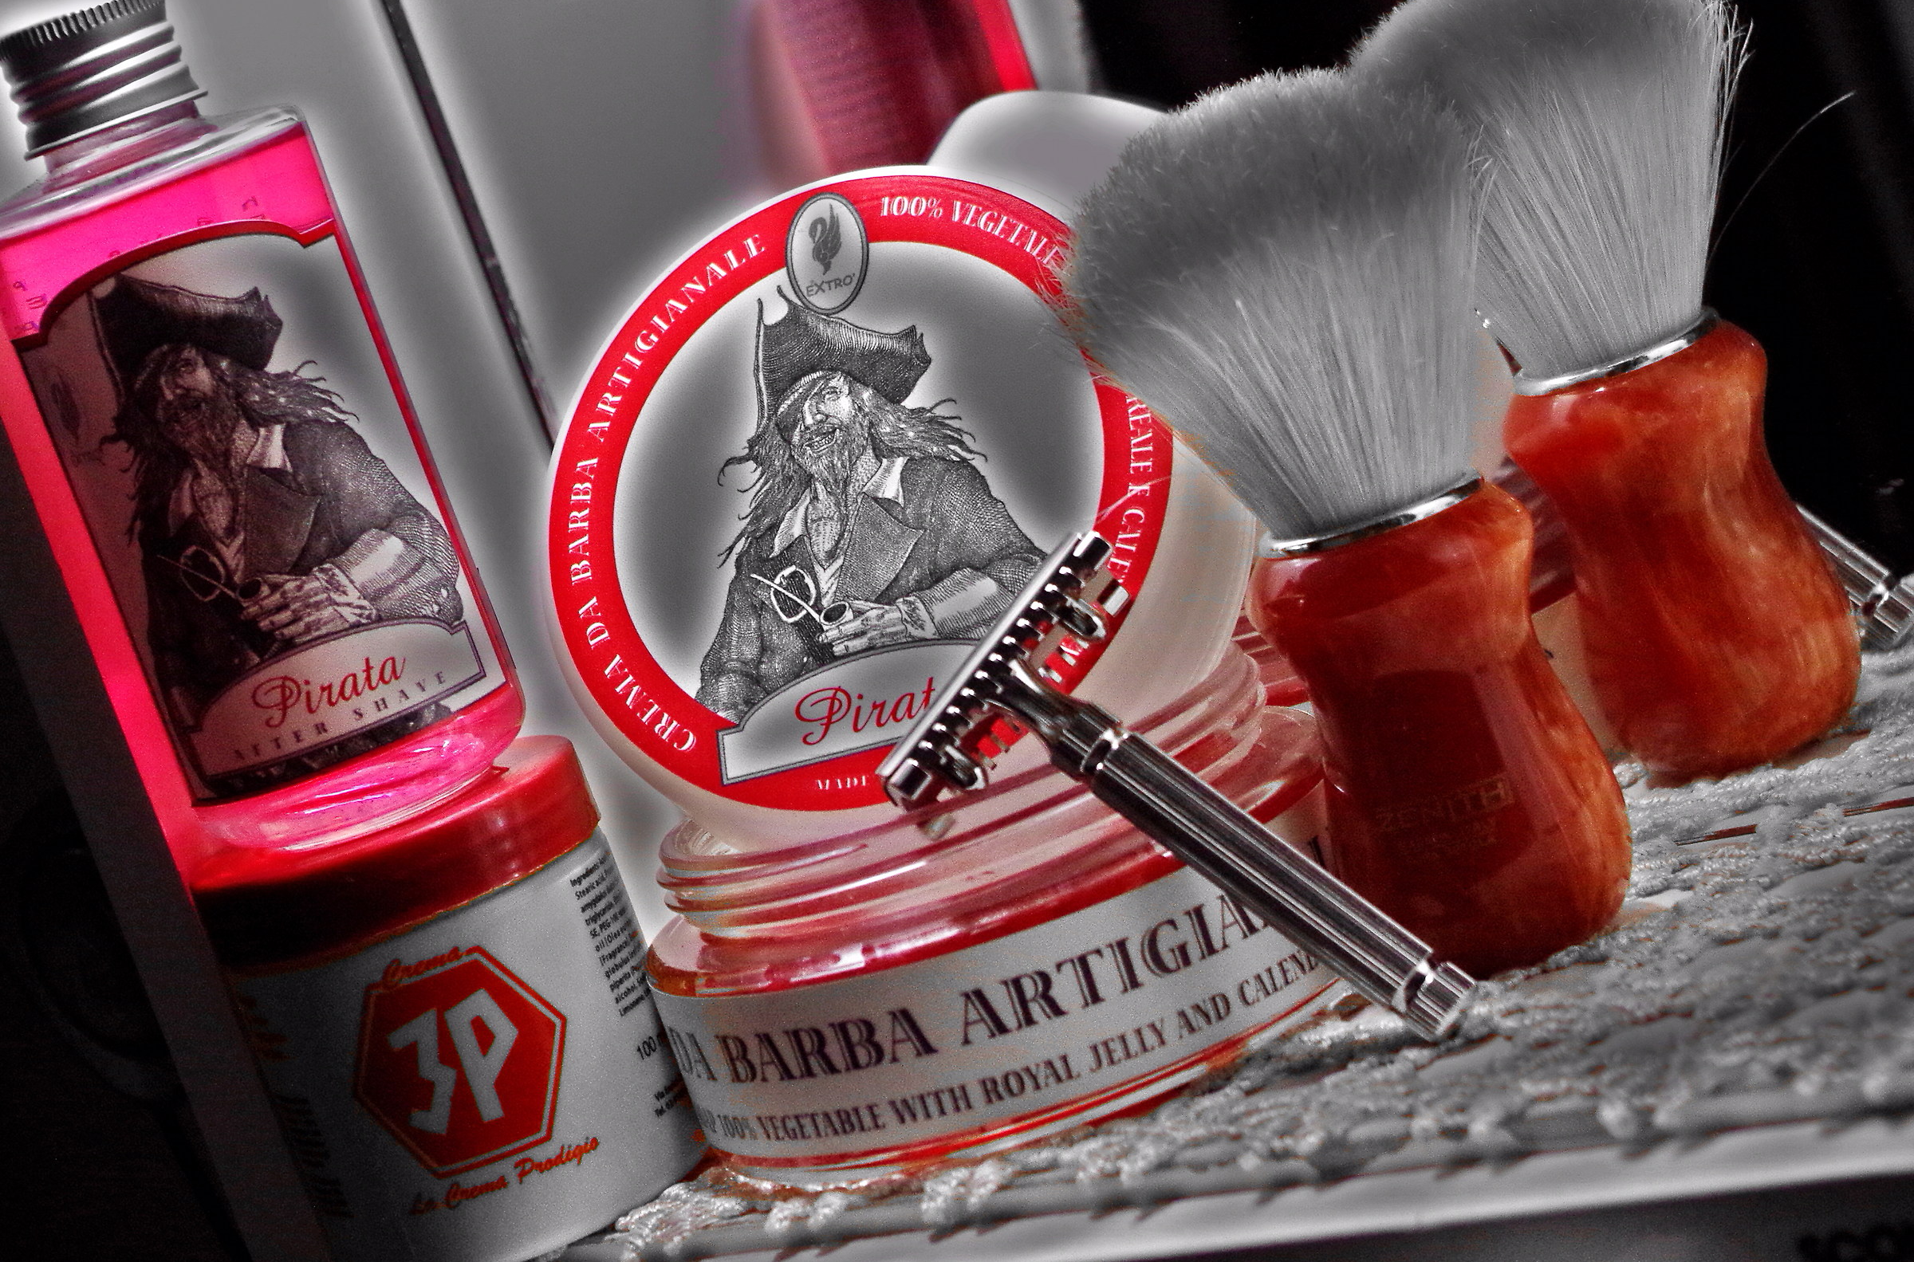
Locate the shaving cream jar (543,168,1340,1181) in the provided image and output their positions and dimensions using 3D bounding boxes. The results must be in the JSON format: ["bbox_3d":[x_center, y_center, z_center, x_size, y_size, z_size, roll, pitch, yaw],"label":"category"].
[{"bbox_3d":[-0.005,-0.001,0.558,0.093,0.113,0.099,-18,8,3],"label":"shaving cream jar"}]

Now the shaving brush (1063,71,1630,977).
[{"bbox_3d":[0.049,-0.013,0.525,0.053,0.110,0.053,-17,8,5],"label":"shaving brush"}]

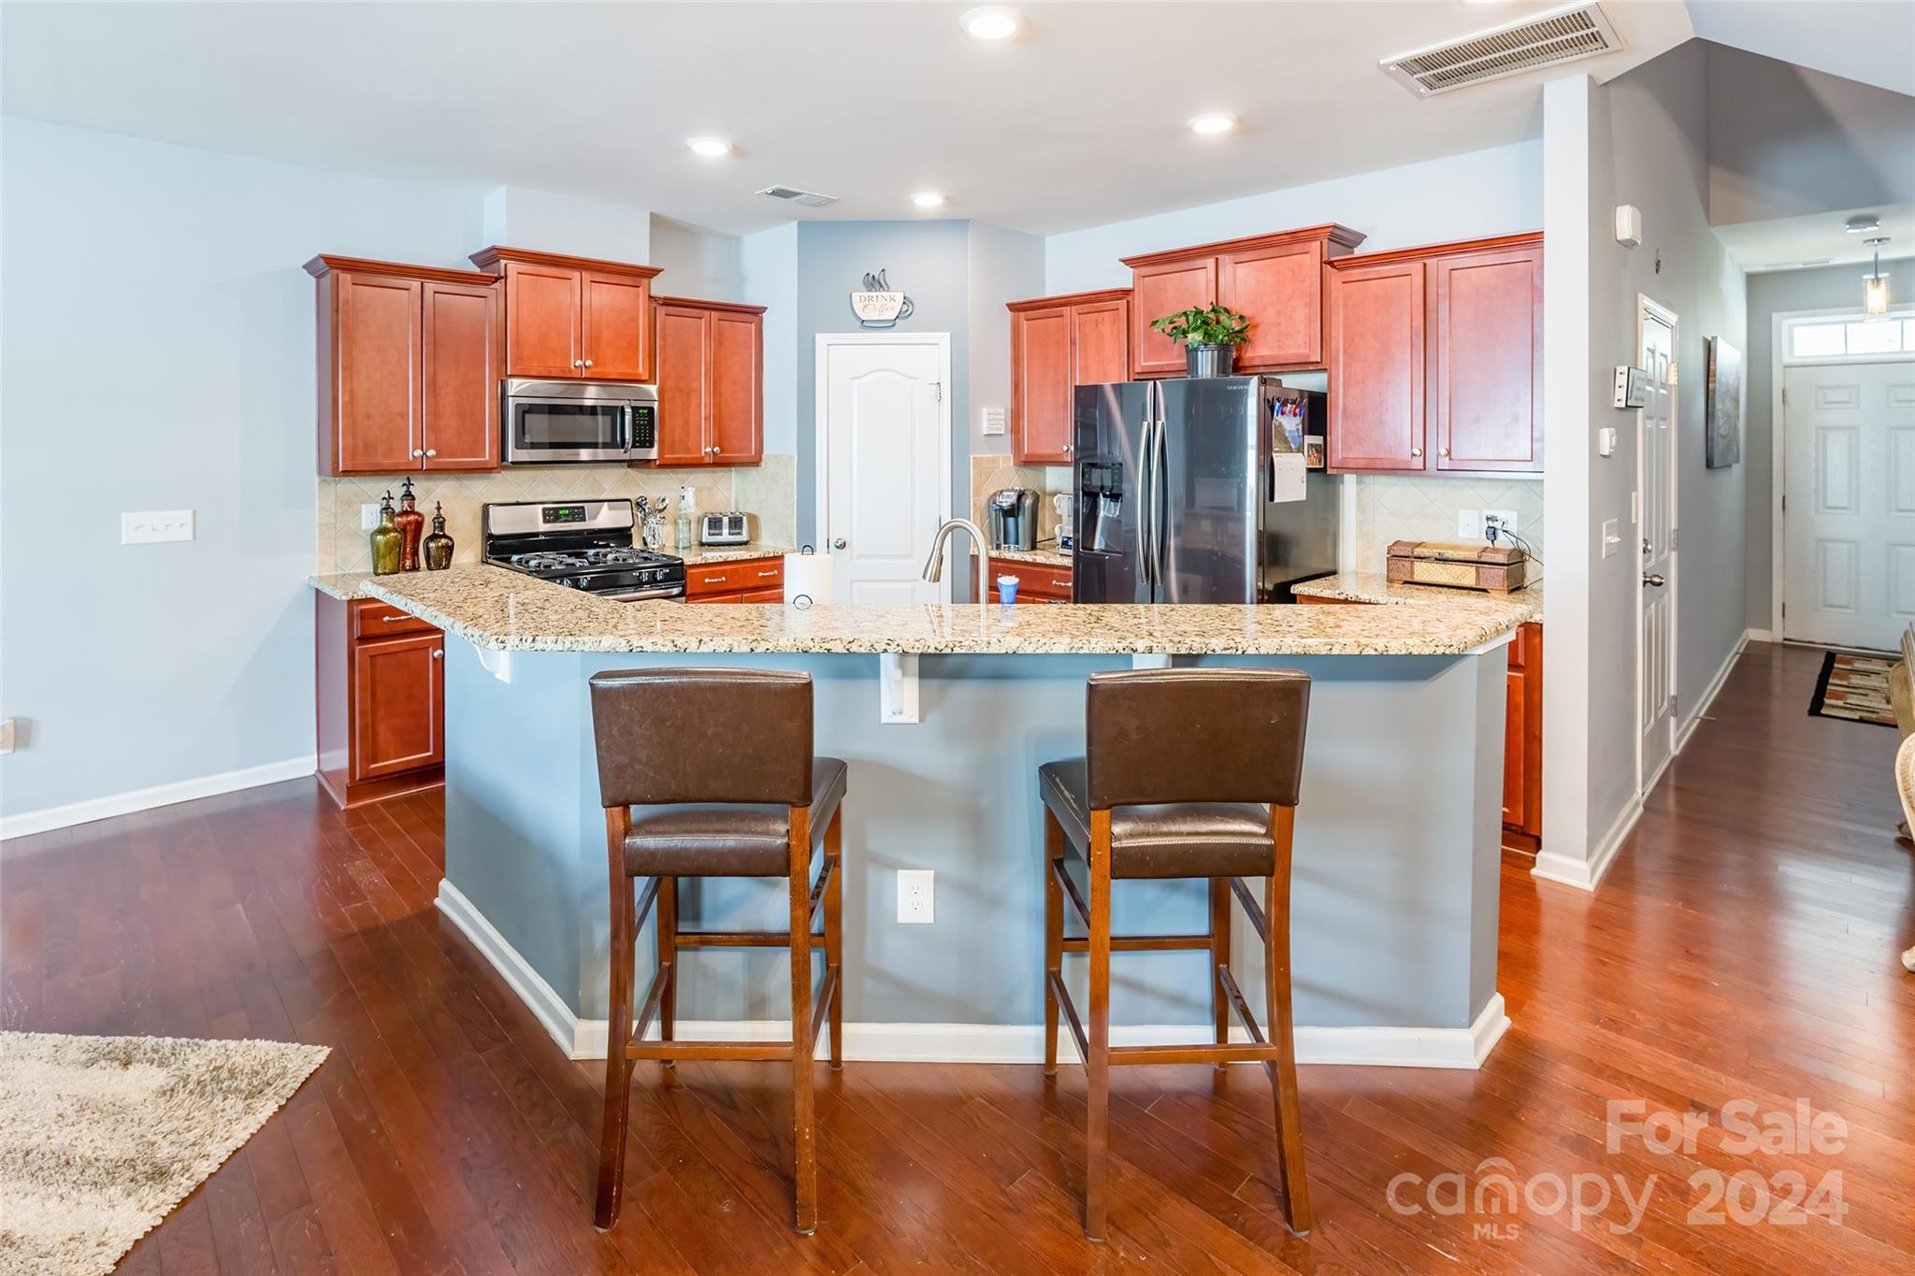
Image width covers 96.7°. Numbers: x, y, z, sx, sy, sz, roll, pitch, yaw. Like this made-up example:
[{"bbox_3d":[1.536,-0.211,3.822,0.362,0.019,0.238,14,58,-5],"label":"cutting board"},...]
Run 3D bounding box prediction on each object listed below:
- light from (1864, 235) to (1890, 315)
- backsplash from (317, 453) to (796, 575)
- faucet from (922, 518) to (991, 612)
[{"bbox_3d":[5.792,-2.258,5.360,0.120,0.510,0.120,-6,10,-43],"label":"light"},{"bbox_3d":[-1.954,-0.655,4.430,2.127,0.458,0.682,-6,9,-43],"label":"backsplash"},{"bbox_3d":[-0.002,-0.150,2.420,0.245,0.390,0.075,6,9,40],"label":"faucet"}]

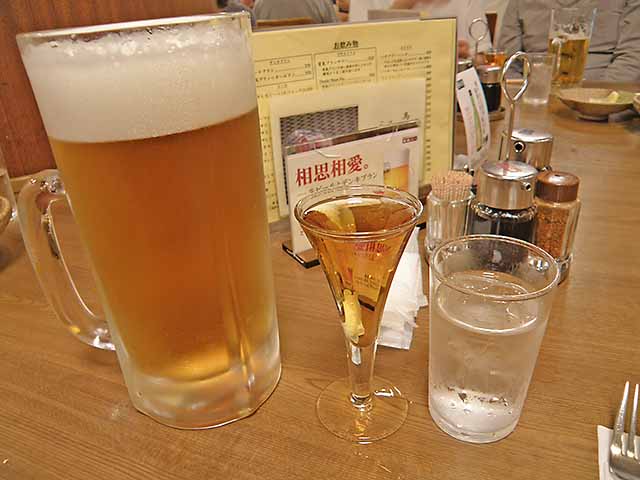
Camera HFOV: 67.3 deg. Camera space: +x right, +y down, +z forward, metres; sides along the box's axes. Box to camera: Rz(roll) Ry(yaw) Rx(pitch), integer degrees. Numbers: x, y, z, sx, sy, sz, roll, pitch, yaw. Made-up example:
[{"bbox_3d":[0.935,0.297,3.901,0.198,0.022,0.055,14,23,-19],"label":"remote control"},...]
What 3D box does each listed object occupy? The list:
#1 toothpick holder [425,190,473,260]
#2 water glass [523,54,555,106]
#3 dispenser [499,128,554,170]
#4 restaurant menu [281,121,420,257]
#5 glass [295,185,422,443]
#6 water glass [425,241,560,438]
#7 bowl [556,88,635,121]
[{"bbox_3d":[0.119,-0.017,0.442,0.043,0.057,0.043,-3,28,0],"label":"toothpick holder"},{"bbox_3d":[0.441,-0.330,0.986,0.059,0.094,0.059,-3,28,0],"label":"water glass"},{"bbox_3d":[0.208,-0.064,0.493,0.051,0.087,0.053,19,35,36],"label":"dispenser"},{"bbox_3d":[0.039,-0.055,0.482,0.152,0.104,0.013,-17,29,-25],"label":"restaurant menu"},{"bbox_3d":[0.022,0.043,0.267,0.062,0.133,0.062,-3,28,0],"label":"glass"},{"bbox_3d":[0.090,0.057,0.268,0.063,0.101,0.063,-3,28,0],"label":"water glass"},{"bbox_3d":[0.492,-0.238,0.861,0.123,0.040,0.123,-3,28,0],"label":"bowl"}]

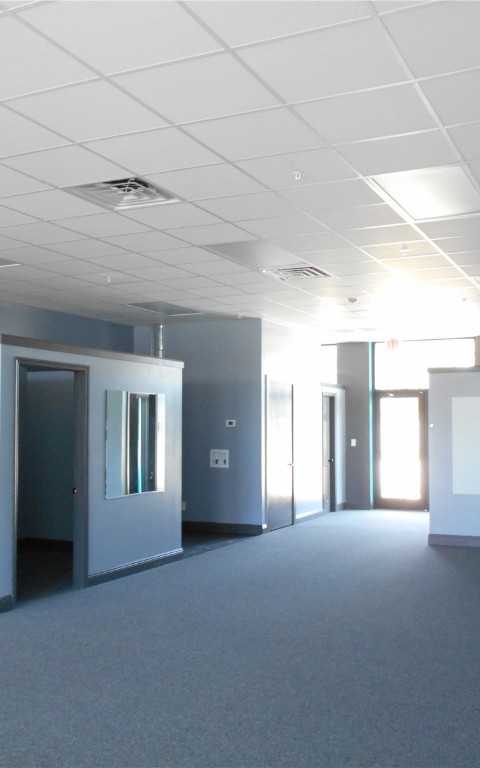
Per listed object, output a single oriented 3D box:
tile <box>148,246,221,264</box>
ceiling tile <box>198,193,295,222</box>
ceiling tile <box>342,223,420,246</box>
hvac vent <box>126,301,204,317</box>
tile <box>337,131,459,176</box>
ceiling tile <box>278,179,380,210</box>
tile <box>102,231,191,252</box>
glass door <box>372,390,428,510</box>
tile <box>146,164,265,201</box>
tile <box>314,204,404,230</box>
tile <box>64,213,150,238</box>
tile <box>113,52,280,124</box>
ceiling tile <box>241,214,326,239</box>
[{"bbox_3d":[-0.500,-1.185,7.027,0.605,0.020,0.605,-1,-3,26],"label":"tile"},{"bbox_3d":[0.056,-1.244,5.377,0.600,0.020,0.600,-1,-3,26],"label":"ceiling tile"},{"bbox_3d":[1.132,-1.201,6.188,0.600,0.020,0.600,-1,-3,26],"label":"ceiling tile"},{"bbox_3d":[-0.965,-1.021,10.222,0.600,0.050,1.200,-1,-3,26],"label":"hvac vent"},{"bbox_3d":[0.886,-1.289,4.290,0.600,0.020,0.600,-1,-3,26],"label":"tile"},{"bbox_3d":[0.614,-1.263,5.145,0.605,0.020,0.605,-1,-3,26],"label":"ceiling tile"},{"bbox_3d":[-0.778,-1.210,6.520,0.605,0.020,0.605,-1,-3,26],"label":"tile"},{"bbox_3d":[3.001,1.234,14.379,1.029,2.246,0.060,-1,-3,26],"label":"glass door"},{"bbox_3d":[-0.210,-1.267,4.825,0.600,0.020,0.600,-1,-3,26],"label":"tile"},{"bbox_3d":[0.868,-1.228,5.649,0.600,0.020,0.600,-1,-3,26],"label":"tile"},{"bbox_3d":[-1.039,-1.221,5.911,0.600,0.020,0.600,-1,-3,26],"label":"tile"},{"bbox_3d":[-0.187,-1.340,3.501,0.605,0.020,0.605,-1,-3,26],"label":"tile"},{"bbox_3d":[0.331,-1.233,5.984,0.605,0.020,0.605,-1,-3,26],"label":"ceiling tile"}]

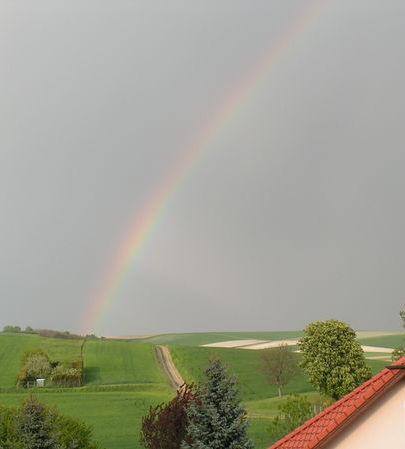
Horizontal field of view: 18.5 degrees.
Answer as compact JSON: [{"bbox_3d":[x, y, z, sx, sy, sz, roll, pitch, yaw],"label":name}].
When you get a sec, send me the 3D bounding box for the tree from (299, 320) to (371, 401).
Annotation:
[{"bbox_3d":[12.279,12.741,115.000,6.700,7.800,6.500,-1,-8,0],"label":"tree"}]

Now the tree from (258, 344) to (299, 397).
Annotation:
[{"bbox_3d":[9.152,17.582,150.000,5.100,6.400,5.000,-1,-8,0],"label":"tree"}]

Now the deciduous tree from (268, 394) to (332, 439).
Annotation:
[{"bbox_3d":[6.386,12.771,82.000,4.100,3.200,3.700,-1,-8,0],"label":"deciduous tree"}]

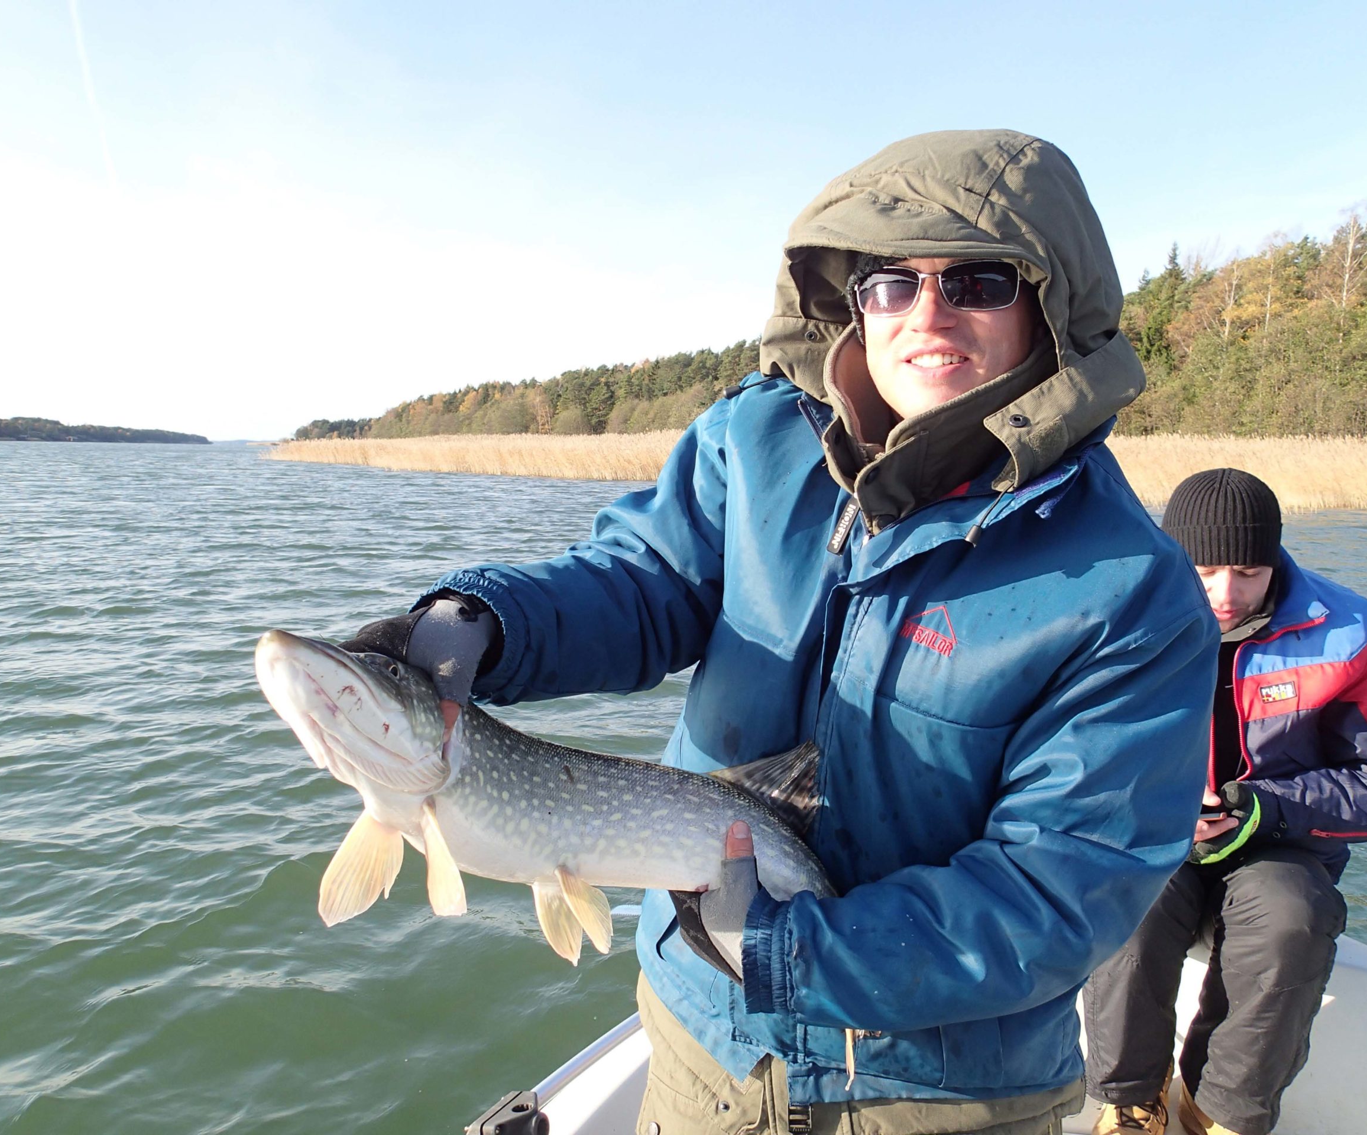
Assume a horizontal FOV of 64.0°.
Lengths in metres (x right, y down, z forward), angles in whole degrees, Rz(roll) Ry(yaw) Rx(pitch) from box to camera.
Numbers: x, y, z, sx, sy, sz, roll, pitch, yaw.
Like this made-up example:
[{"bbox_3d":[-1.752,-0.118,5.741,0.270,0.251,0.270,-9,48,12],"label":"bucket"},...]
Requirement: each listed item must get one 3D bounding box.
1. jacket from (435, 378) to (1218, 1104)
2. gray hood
[{"bbox_3d":[0.185,0.175,1.020,0.580,0.700,0.560,4,8,28],"label":"jacket"},{"bbox_3d":[0.257,-0.228,1.030,0.310,0.355,0.320,3,8,27],"label":"gray hood"}]

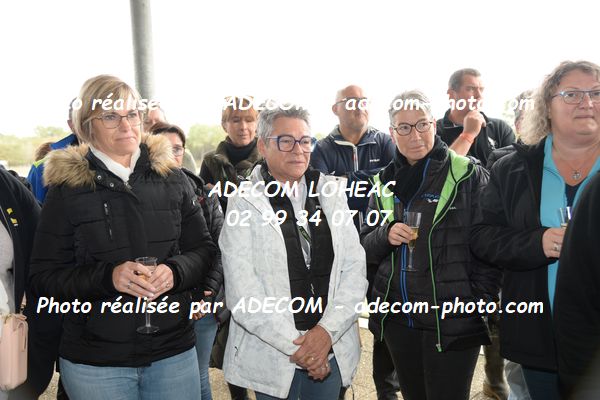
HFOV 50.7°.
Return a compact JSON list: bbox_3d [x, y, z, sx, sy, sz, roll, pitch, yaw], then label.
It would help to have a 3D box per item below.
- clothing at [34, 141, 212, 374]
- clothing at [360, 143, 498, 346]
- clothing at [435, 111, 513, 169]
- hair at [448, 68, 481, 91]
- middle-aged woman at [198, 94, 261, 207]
[{"bbox_3d":[-0.527,0.125,1.890,0.550,0.665,0.370,-4,5,-30],"label":"clothing"},{"bbox_3d":[0.455,0.137,2.230,0.490,0.710,0.340,1,5,28],"label":"clothing"},{"bbox_3d":[0.920,-0.140,3.500,0.550,0.700,0.340,-2,5,-5],"label":"clothing"},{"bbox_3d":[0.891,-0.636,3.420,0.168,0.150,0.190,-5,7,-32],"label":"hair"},{"bbox_3d":[-0.275,0.360,2.970,0.500,1.670,0.360,-2,5,-10],"label":"middle-aged woman"}]

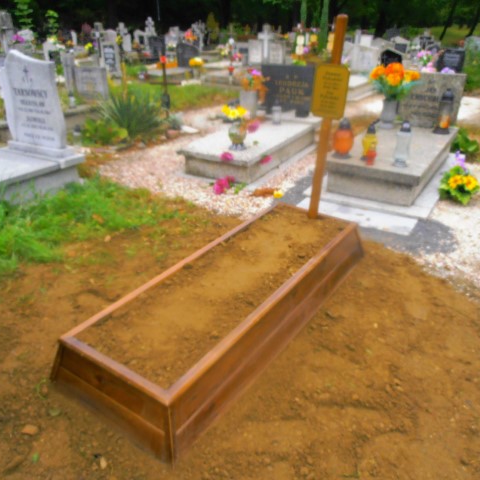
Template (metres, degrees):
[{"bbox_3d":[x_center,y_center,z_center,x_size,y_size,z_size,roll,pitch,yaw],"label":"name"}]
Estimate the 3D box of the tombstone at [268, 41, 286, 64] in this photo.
[{"bbox_3d":[1.001,-4.918,11.699,0.444,0.592,0.133,16,31,29],"label":"tombstone"}]

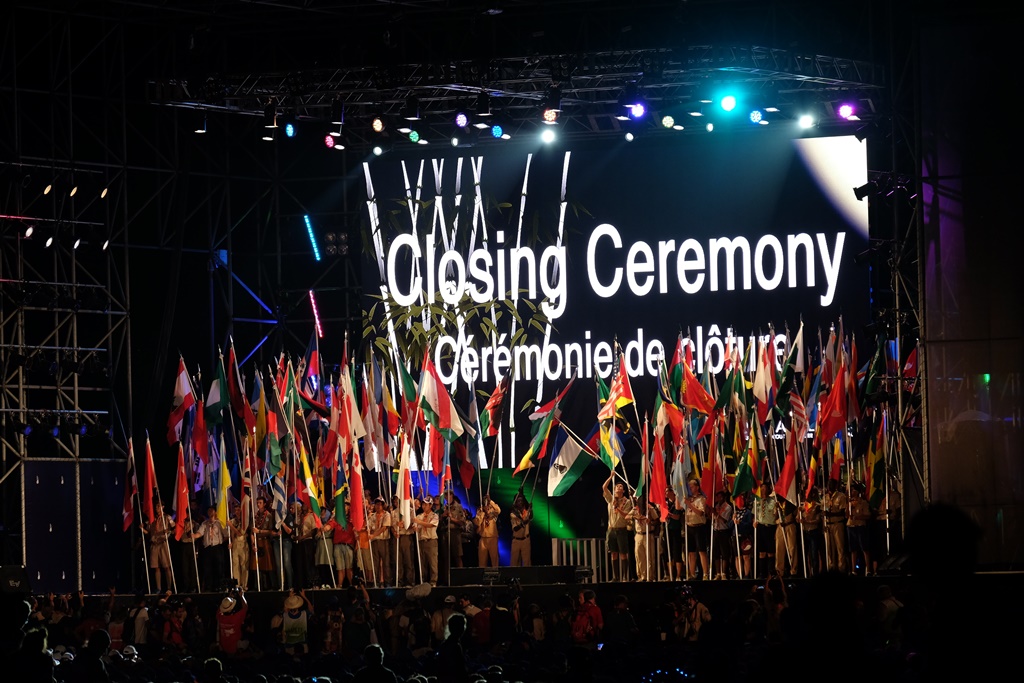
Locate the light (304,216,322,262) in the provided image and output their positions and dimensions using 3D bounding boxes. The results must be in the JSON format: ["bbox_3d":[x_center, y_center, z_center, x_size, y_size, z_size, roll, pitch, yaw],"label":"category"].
[{"bbox_3d":[-4.096,-2.120,137.000,0.100,1.030,0.100,-19,-2,16],"label":"light"}]

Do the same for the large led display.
[{"bbox_3d":[2.136,-0.696,133.500,11.200,6.350,0.300,-2,-2,26],"label":"large led display"}]

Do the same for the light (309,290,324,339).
[{"bbox_3d":[-3.912,-0.545,133.000,0.120,0.970,0.120,-14,-2,14],"label":"light"}]

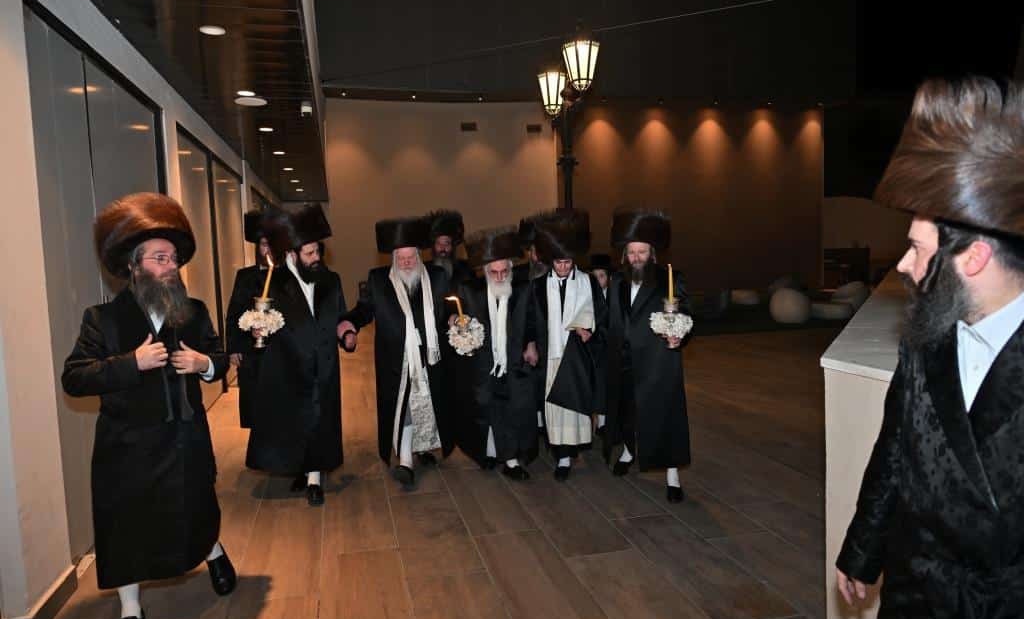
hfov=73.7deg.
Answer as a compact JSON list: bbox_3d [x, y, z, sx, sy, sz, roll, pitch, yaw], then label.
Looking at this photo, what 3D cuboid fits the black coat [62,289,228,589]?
[{"bbox_3d":[-1.659,0.552,3.090,0.660,1.250,0.430,-5,5,-33],"label":"black coat"}]

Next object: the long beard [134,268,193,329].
[{"bbox_3d":[-1.520,-0.044,2.970,0.170,0.250,0.210,8,10,39],"label":"long beard"}]

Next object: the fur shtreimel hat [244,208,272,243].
[{"bbox_3d":[-2.016,-0.694,5.640,0.360,0.240,0.360,-2,-1,-11],"label":"fur shtreimel hat"}]

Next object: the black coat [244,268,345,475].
[{"bbox_3d":[-1.447,0.395,4.650,0.600,1.360,0.450,-4,5,-28],"label":"black coat"}]

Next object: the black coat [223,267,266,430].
[{"bbox_3d":[-2.037,0.303,5.620,0.560,1.350,0.360,-3,5,-14],"label":"black coat"}]

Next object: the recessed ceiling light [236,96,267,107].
[{"bbox_3d":[-2.589,-2.056,6.760,0.320,0.030,0.320,-3,5,-14],"label":"recessed ceiling light"}]

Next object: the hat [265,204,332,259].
[{"bbox_3d":[-1.454,-0.531,4.650,0.390,0.220,0.390,-23,5,-31],"label":"hat"}]

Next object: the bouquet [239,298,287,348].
[{"bbox_3d":[-1.615,0.084,4.420,0.290,0.320,0.270,-3,5,-10],"label":"bouquet"}]

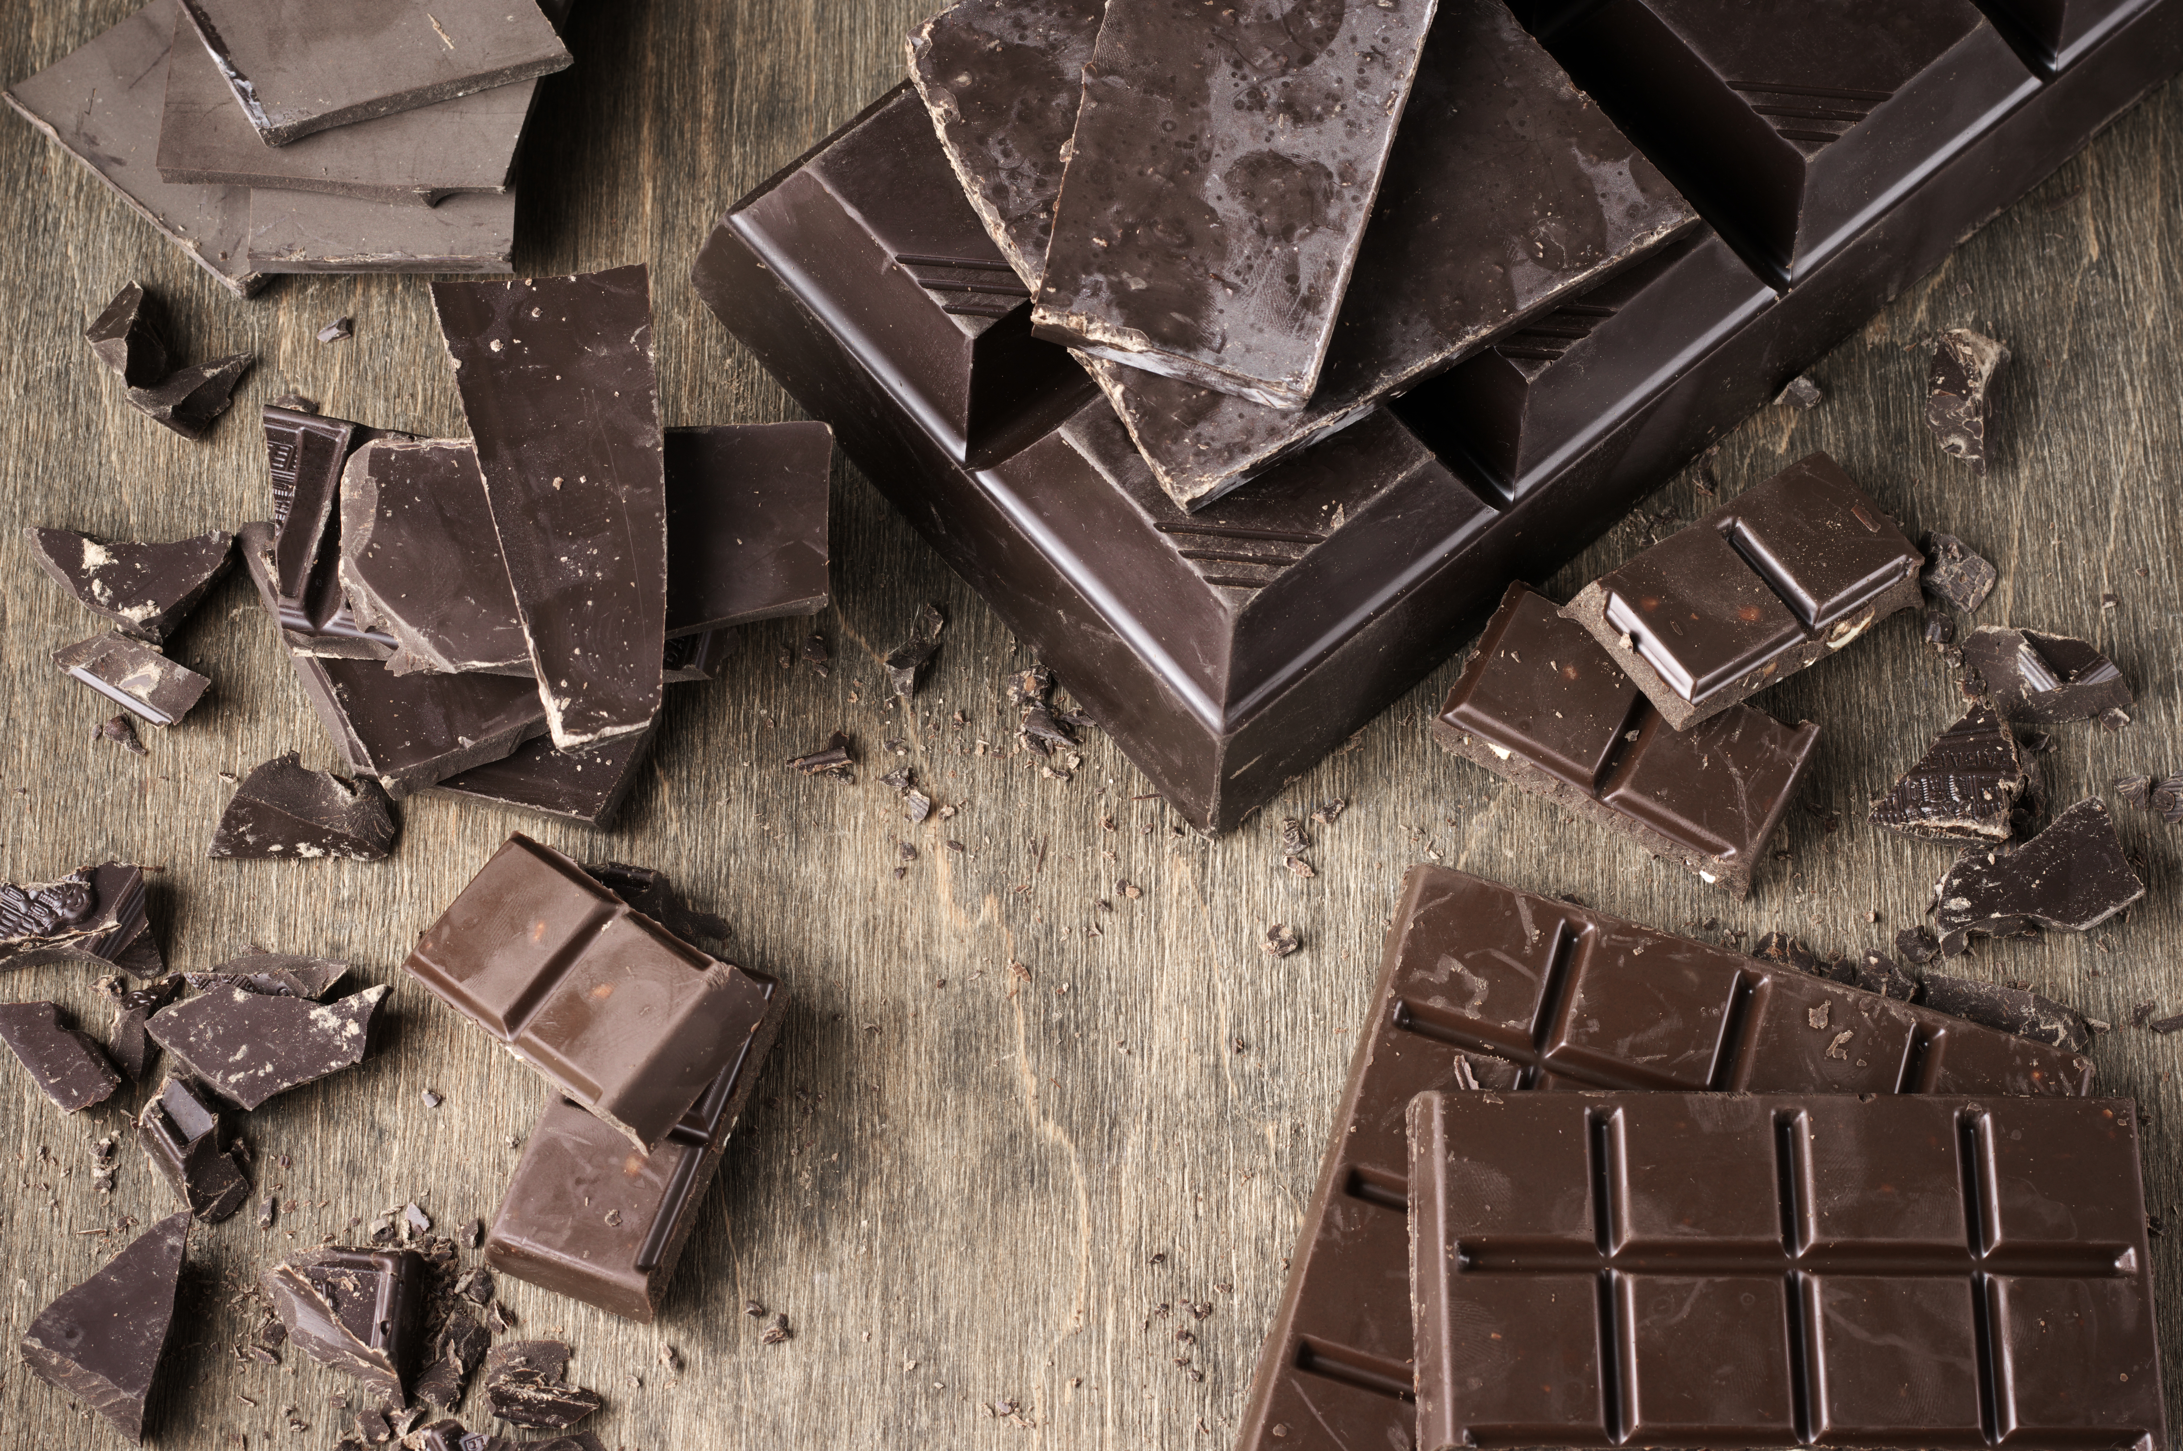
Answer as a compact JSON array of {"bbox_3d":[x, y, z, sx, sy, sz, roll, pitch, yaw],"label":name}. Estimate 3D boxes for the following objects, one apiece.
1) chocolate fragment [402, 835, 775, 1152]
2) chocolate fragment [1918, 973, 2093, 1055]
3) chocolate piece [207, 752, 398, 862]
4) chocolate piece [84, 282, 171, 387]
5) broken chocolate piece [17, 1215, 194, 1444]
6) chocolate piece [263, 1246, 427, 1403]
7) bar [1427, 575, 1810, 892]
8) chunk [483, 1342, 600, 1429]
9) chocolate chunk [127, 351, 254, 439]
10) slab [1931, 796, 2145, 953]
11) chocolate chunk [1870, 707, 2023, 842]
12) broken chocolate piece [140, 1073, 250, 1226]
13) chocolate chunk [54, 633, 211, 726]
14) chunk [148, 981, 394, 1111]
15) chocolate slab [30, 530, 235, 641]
[{"bbox_3d":[-0.059,0.031,0.529,0.037,0.011,0.021,29,72,36],"label":"chocolate fragment"},{"bbox_3d":[0.102,0.031,0.503,0.019,0.006,0.006,18,67,6],"label":"chocolate fragment"},{"bbox_3d":[-0.095,0.010,0.546,0.022,0.008,0.011,2,68,0],"label":"chocolate piece"},{"bbox_3d":[-0.111,-0.046,0.529,0.008,0.009,0.010,-38,72,-16],"label":"chocolate piece"},{"bbox_3d":[-0.101,0.062,0.481,0.017,0.009,0.022,33,69,12],"label":"broken chocolate piece"},{"bbox_3d":[-0.080,0.063,0.481,0.016,0.011,0.015,6,66,1],"label":"chocolate piece"},{"bbox_3d":[0.065,0.001,0.550,0.041,0.011,0.019,26,70,9],"label":"bar"},{"bbox_3d":[-0.058,0.069,0.481,0.012,0.006,0.009,-2,66,-2],"label":"chunk"},{"bbox_3d":[-0.104,-0.038,0.527,0.015,0.006,0.008,-17,68,-9],"label":"chocolate chunk"},{"bbox_3d":[0.105,0.019,0.508,0.025,0.006,0.013,-24,69,-12],"label":"slab"},{"bbox_3d":[0.104,0.006,0.550,0.018,0.006,0.015,-7,77,-4],"label":"chocolate chunk"},{"bbox_3d":[-0.105,0.049,0.530,0.009,0.008,0.016,-28,71,-11],"label":"broken chocolate piece"},{"bbox_3d":[-0.117,-0.006,0.553,0.016,0.004,0.008,25,70,14],"label":"chocolate chunk"},{"bbox_3d":[-0.096,0.037,0.531,0.028,0.005,0.013,-7,74,-4],"label":"chunk"},{"bbox_3d":[-0.117,-0.017,0.554,0.025,0.006,0.013,0,68,3],"label":"chocolate slab"}]

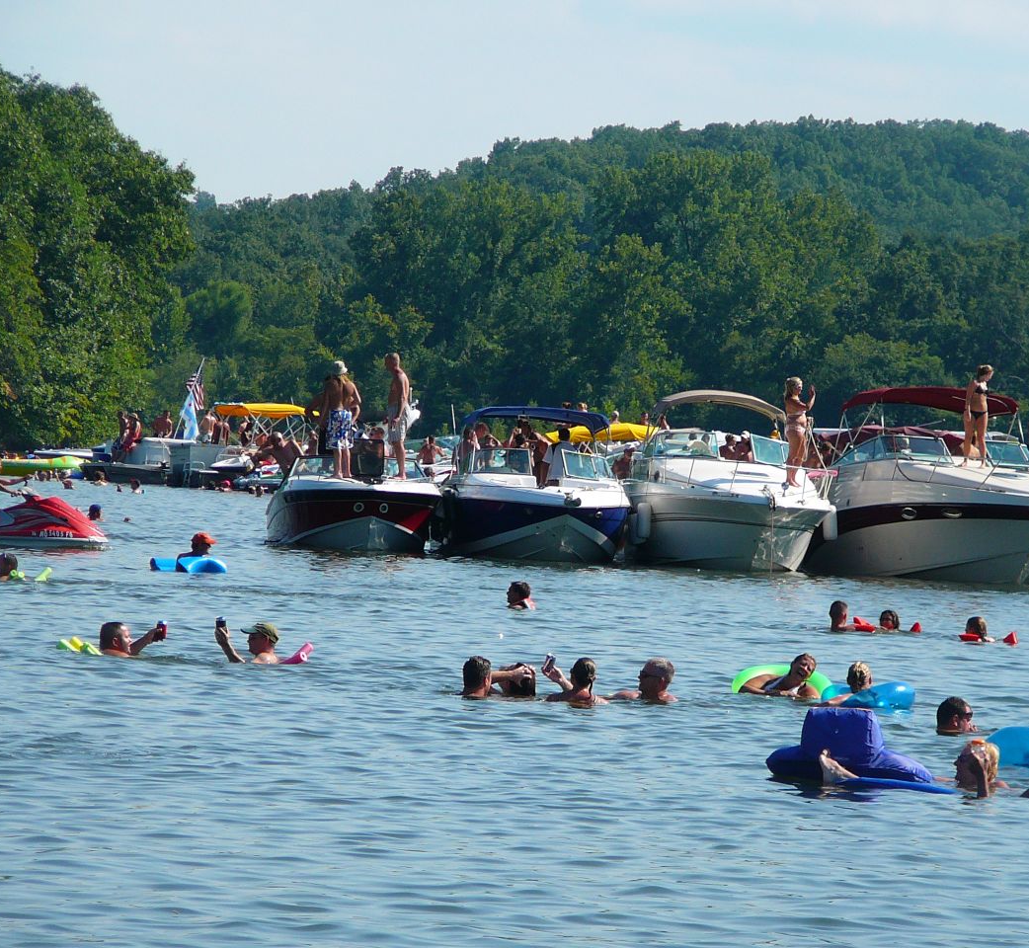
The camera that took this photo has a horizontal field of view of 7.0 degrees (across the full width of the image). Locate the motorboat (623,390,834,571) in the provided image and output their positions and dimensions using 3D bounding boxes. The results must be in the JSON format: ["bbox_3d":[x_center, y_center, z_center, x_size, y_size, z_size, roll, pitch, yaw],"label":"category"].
[{"bbox_3d":[2.922,0.118,124.950,2.600,2.750,7.700,3,0,-13],"label":"motorboat"}]

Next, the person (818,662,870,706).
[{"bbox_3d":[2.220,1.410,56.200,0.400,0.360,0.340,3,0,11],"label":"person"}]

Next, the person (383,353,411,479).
[{"bbox_3d":[-1.764,-0.874,125.500,0.420,1.860,0.480,3,0,9],"label":"person"}]

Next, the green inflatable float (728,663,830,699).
[{"bbox_3d":[1.901,1.471,59.300,0.760,0.240,0.760,3,0,0],"label":"green inflatable float"}]

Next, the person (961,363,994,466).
[{"bbox_3d":[7.137,-0.899,129.000,0.470,1.580,0.380,3,0,-33],"label":"person"}]

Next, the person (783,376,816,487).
[{"bbox_3d":[4.242,-0.632,124.500,0.450,1.640,0.450,3,0,16],"label":"person"}]

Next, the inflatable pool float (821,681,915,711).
[{"bbox_3d":[2.434,1.531,57.500,0.720,0.210,0.720,3,0,0],"label":"inflatable pool float"}]

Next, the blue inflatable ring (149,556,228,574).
[{"bbox_3d":[-3.751,1.042,96.400,0.910,0.200,0.900,3,0,0],"label":"blue inflatable ring"}]

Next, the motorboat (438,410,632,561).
[{"bbox_3d":[0.214,0.190,125.345,2.550,2.350,7.200,3,0,-10],"label":"motorboat"}]

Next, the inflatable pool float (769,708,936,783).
[{"bbox_3d":[1.823,1.468,45.200,0.910,0.400,0.850,3,0,11],"label":"inflatable pool float"}]

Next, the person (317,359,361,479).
[{"bbox_3d":[-2.608,-0.823,125.500,0.550,1.740,0.360,3,0,0],"label":"person"}]

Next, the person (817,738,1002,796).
[{"bbox_3d":[2.134,1.602,45.000,1.050,0.380,0.480,3,0,-3],"label":"person"}]

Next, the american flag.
[{"bbox_3d":[-7.247,-1.986,190.000,0.480,1.150,0.250,3,0,0],"label":"american flag"}]

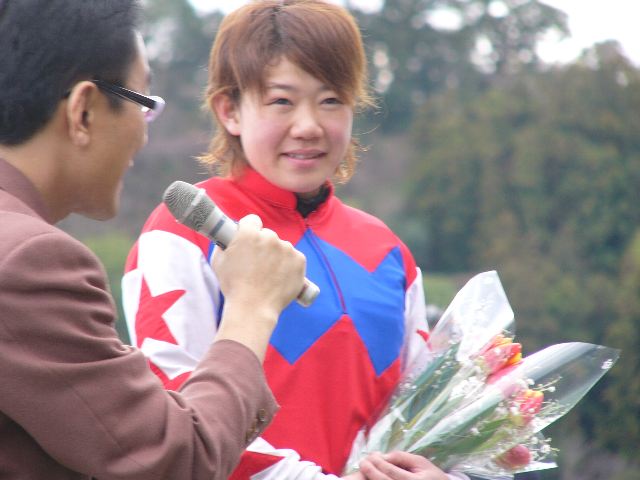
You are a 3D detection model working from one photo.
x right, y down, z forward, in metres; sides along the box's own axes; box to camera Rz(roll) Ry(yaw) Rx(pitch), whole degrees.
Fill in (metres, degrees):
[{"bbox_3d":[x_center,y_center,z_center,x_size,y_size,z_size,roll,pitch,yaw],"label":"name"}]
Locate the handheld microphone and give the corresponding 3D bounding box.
[{"bbox_3d":[-0.086,0.004,6.550,0.202,0.047,0.047,37,0,-9],"label":"handheld microphone"}]

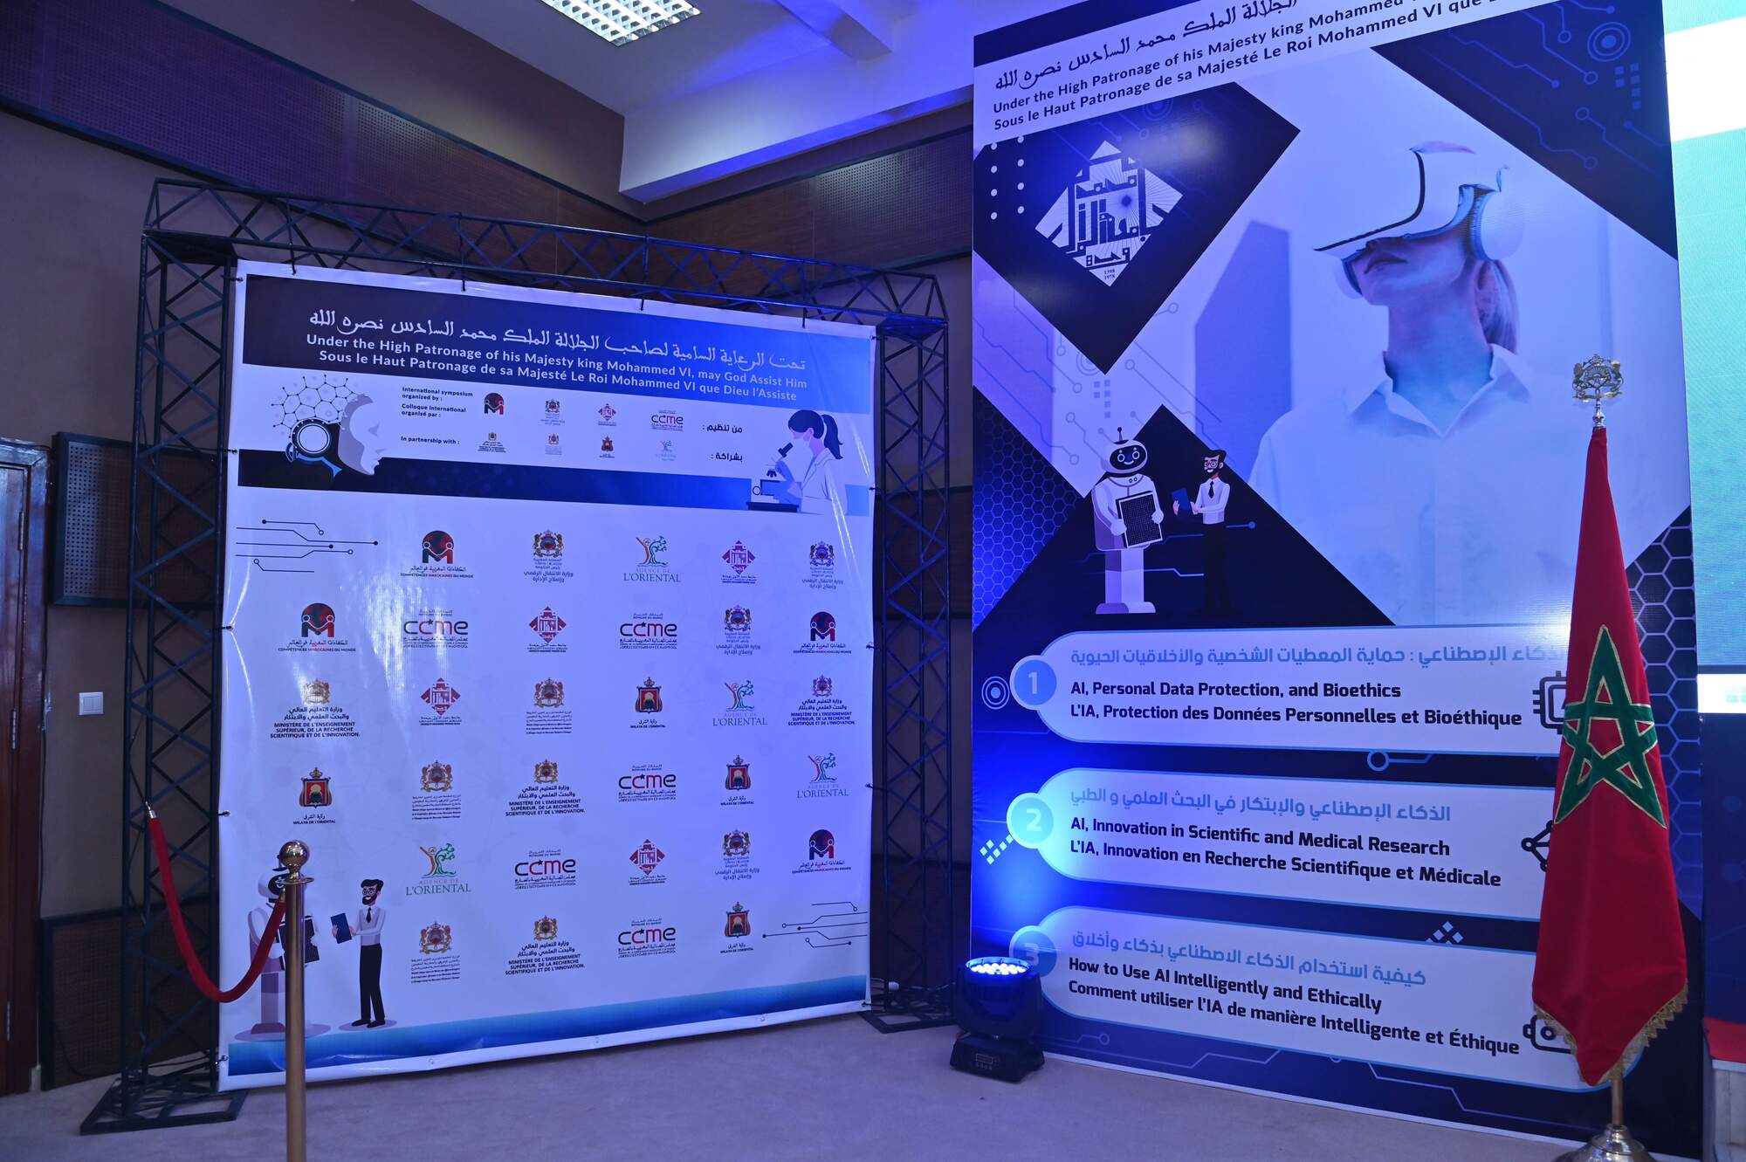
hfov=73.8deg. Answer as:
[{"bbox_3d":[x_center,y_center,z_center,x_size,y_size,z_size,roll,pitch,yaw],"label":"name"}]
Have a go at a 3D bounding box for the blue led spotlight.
[{"bbox_3d":[0.458,1.595,4.280,0.310,0.365,0.245,-2,-4,35],"label":"blue led spotlight"}]

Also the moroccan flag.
[{"bbox_3d":[2.126,0.484,3.389,0.370,1.860,0.250,-2,-4,30],"label":"moroccan flag"}]

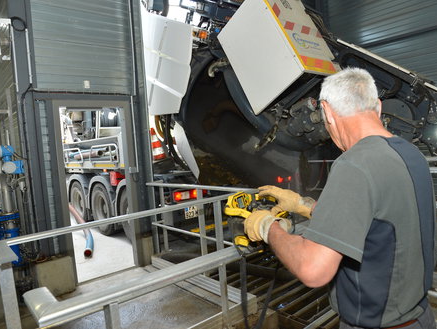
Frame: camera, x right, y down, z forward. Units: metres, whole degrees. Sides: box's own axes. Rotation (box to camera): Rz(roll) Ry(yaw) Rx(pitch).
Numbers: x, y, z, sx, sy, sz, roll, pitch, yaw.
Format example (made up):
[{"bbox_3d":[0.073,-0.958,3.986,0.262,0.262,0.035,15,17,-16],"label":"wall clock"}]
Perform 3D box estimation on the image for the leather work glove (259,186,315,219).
[{"bbox_3d":[0.250,0.132,1.210,0.215,0.100,0.110,15,9,12],"label":"leather work glove"}]

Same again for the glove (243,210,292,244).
[{"bbox_3d":[0.158,0.209,1.110,0.110,0.105,0.165,-28,21,-36],"label":"glove"}]

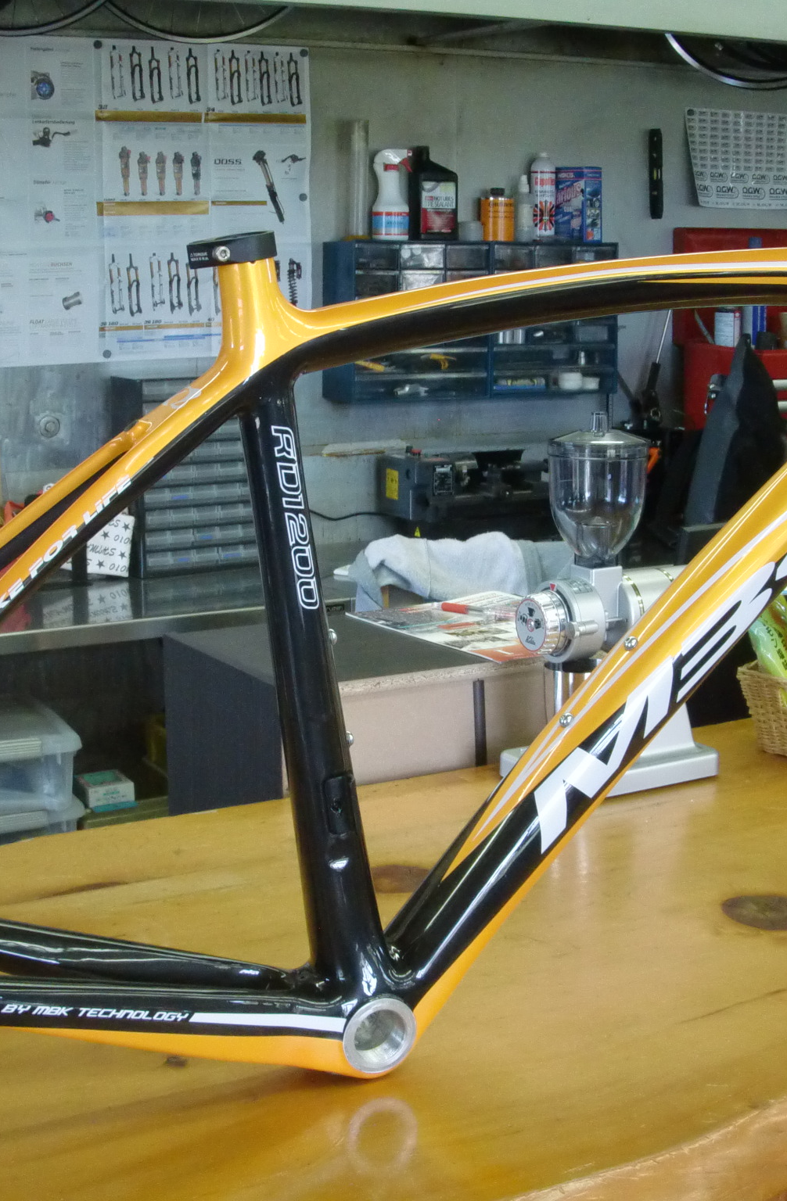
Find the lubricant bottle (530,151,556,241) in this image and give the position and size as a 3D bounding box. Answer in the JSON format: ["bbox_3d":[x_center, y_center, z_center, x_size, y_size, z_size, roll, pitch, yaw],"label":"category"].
[{"bbox_3d":[0.361,-0.972,4.239,0.061,0.214,0.061,0,11,0],"label":"lubricant bottle"}]

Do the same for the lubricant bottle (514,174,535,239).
[{"bbox_3d":[0.316,-0.940,4.219,0.040,0.159,0.040,-6,12,-29],"label":"lubricant bottle"}]

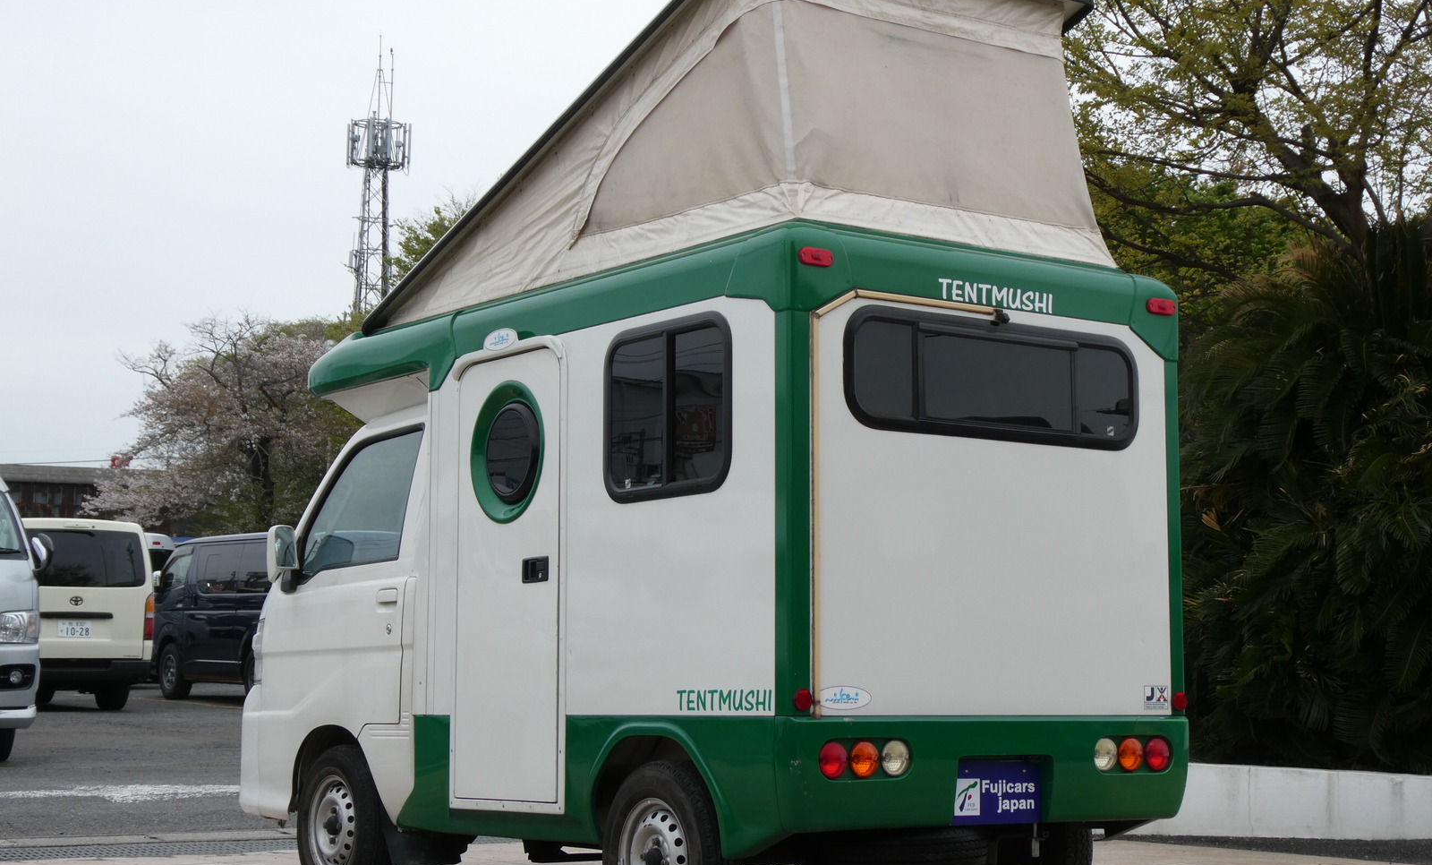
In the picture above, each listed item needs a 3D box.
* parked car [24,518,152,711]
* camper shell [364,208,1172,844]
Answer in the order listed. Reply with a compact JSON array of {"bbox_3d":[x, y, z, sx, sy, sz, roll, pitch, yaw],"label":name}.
[{"bbox_3d":[-7.780,2.040,26.050,1.695,1.980,4.690,4,-6,-32],"label":"parked car"},{"bbox_3d":[-0.020,0.428,7.507,1.475,1.670,2.760,5,-8,-36],"label":"camper shell"}]

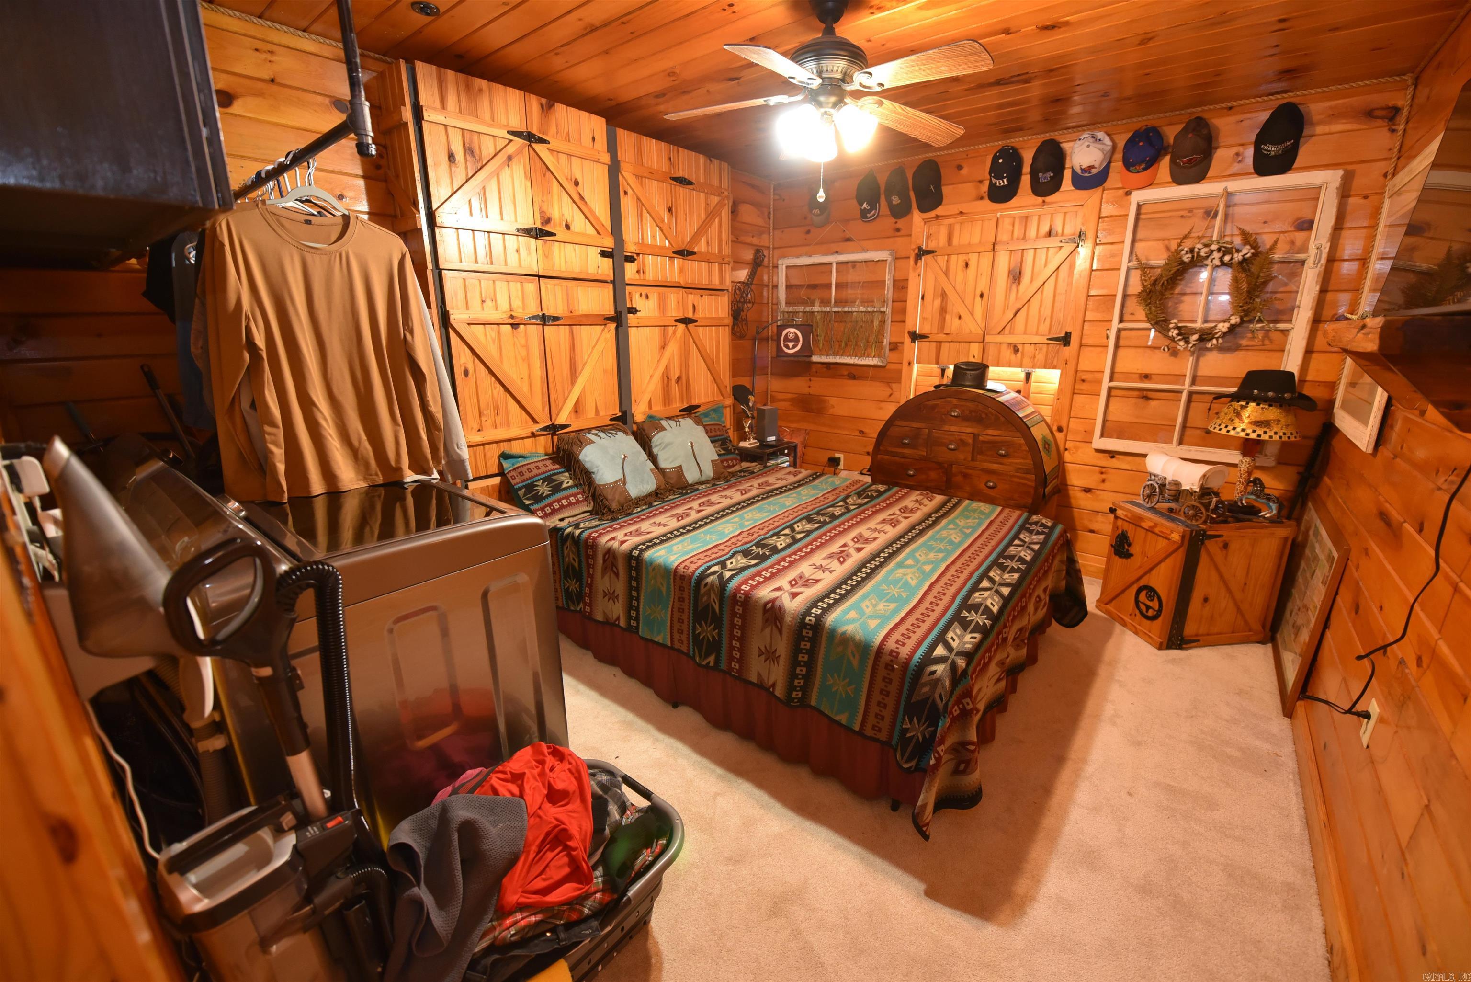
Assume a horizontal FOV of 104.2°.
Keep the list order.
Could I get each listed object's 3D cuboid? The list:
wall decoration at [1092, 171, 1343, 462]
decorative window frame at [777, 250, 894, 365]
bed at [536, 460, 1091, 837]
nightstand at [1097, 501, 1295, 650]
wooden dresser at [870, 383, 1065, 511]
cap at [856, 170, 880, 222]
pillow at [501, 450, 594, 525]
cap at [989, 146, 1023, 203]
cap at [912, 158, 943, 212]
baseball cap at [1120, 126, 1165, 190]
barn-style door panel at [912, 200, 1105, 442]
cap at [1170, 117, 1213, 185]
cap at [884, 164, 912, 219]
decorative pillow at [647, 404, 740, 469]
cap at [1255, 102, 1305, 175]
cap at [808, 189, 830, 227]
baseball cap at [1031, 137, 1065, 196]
[{"bbox_3d":[2.245,-0.785,2.746,0.730,1.270,0.045,13,21,38],"label":"wall decoration"},{"bbox_3d":[0.674,-1.302,4.133,0.919,0.735,0.040,12,20,37],"label":"decorative window frame"},{"bbox_3d":[0.260,0.399,2.773,2.102,0.632,1.521,12,20,37],"label":"bed"},{"bbox_3d":[2.234,0.391,2.821,0.554,0.589,0.428,-2,16,-6],"label":"nightstand"},{"bbox_3d":[1.333,-0.059,3.395,0.930,1.115,0.460,11,19,35],"label":"wooden dresser"},{"bbox_3d":[0.817,-1.868,3.611,0.155,0.276,0.120,13,21,38],"label":"cap"},{"bbox_3d":[-0.778,-0.081,2.851,0.600,0.390,0.150,-19,-11,-48],"label":"pillow"},{"bbox_3d":[1.448,-1.726,3.109,0.170,0.276,0.120,13,21,38],"label":"cap"},{"bbox_3d":[1.178,-1.859,3.491,0.165,0.260,0.125,12,12,37],"label":"cap"},{"bbox_3d":[1.931,-1.598,2.734,0.178,0.272,0.120,13,21,38],"label":"baseball cap"},{"bbox_3d":[1.538,-1.011,3.486,1.014,1.396,0.060,12,20,37],"label":"barn-style door panel"},{"bbox_3d":[2.077,-1.564,2.621,0.170,0.276,0.120,13,21,38],"label":"cap"},{"bbox_3d":[0.974,-1.826,3.488,0.165,0.281,0.120,13,21,38],"label":"cap"},{"bbox_3d":[-0.232,-0.297,3.450,0.600,0.410,0.150,-19,-11,-48],"label":"decorative pillow"},{"bbox_3d":[2.314,-1.508,2.442,0.168,0.281,0.120,13,21,38],"label":"cap"},{"bbox_3d":[0.546,-1.914,3.832,0.155,0.262,0.120,13,21,38],"label":"cap"},{"bbox_3d":[1.690,-1.745,3.090,0.165,0.260,0.125,12,12,37],"label":"baseball cap"}]

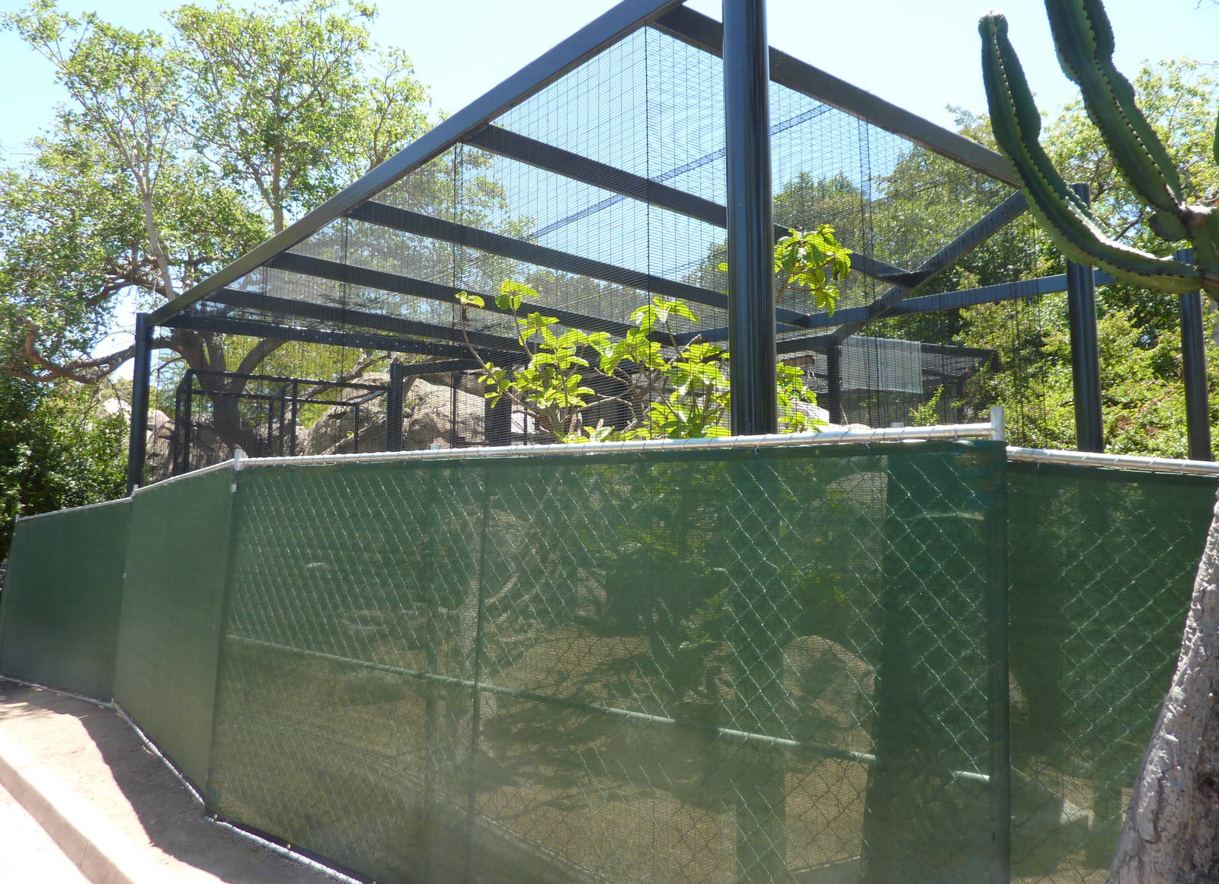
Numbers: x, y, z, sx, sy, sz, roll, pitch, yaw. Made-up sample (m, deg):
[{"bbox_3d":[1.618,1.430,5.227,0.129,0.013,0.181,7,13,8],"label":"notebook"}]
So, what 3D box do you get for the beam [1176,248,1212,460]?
[{"bbox_3d":[5.320,0.574,7.880,0.170,4.700,0.170,-4,-8,34],"label":"beam"}]

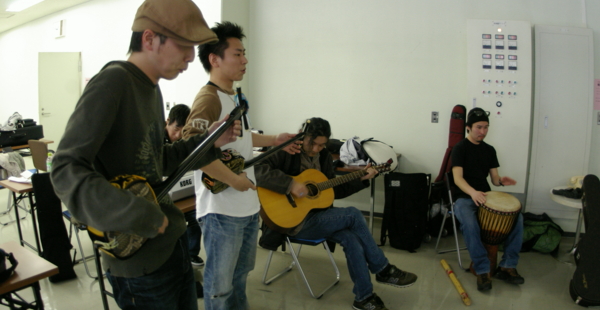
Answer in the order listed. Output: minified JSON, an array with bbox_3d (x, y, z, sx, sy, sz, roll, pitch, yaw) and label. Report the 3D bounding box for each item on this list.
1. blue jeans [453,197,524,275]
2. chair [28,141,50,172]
[{"bbox_3d":[1.443,0.567,3.261,0.450,0.500,0.580,-3,9,-17],"label":"blue jeans"},{"bbox_3d":[-3.379,0.270,5.043,0.450,0.770,0.480,6,10,34],"label":"chair"}]

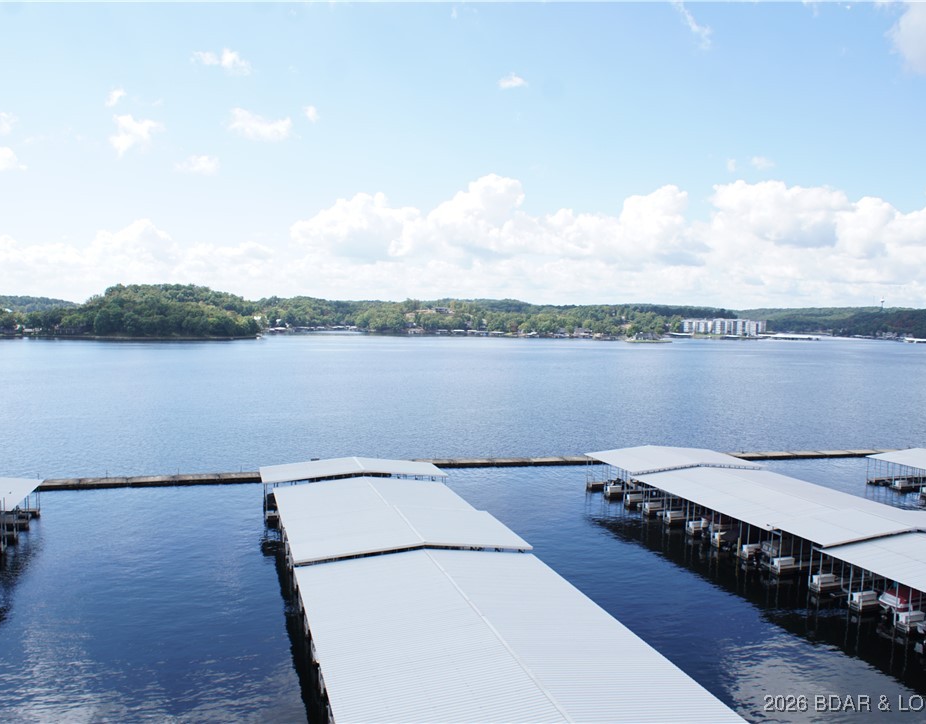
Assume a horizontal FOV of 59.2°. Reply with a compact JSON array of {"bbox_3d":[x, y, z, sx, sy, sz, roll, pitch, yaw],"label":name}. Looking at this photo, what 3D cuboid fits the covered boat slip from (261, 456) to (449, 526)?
[{"bbox_3d":[-13.210,15.020,98.020,21.410,5.700,8.470,0,3,-16],"label":"covered boat slip"}]

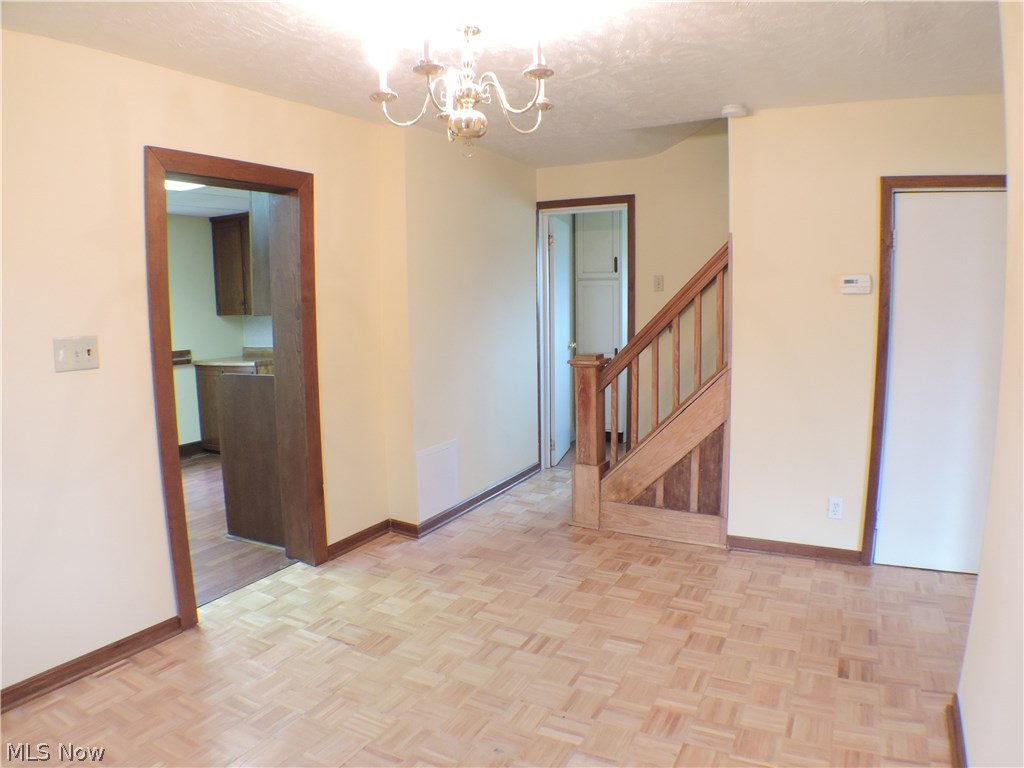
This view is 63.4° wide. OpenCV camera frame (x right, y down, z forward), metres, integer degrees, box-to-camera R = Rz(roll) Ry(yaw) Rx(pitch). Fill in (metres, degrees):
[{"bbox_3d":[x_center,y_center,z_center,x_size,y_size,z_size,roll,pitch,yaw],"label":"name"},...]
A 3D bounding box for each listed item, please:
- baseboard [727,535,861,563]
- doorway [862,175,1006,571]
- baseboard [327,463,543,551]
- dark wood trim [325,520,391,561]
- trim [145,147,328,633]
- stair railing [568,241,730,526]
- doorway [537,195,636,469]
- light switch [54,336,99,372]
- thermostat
[{"bbox_3d":[1.558,0.931,4.599,0.711,0.078,0.020,3,8,27],"label":"baseboard"},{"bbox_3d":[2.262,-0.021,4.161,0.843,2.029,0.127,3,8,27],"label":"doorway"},{"bbox_3d":[-0.386,0.797,5.556,0.207,0.084,2.364,3,8,27],"label":"baseboard"},{"bbox_3d":[-0.867,0.894,4.790,0.020,0.083,0.588,3,8,27],"label":"dark wood trim"},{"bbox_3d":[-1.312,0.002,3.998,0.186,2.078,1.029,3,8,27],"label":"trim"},{"bbox_3d":[0.813,0.044,4.902,0.960,1.735,0.186,3,8,27],"label":"stair railing"},{"bbox_3d":[0.571,-0.330,6.319,0.781,2.119,0.139,3,8,27],"label":"doorway"},{"bbox_3d":[-1.629,-0.111,3.108,0.012,0.122,0.172,3,8,27],"label":"light switch"},{"bbox_3d":[1.780,-0.512,4.286,0.152,0.102,0.030,3,8,27],"label":"thermostat"}]

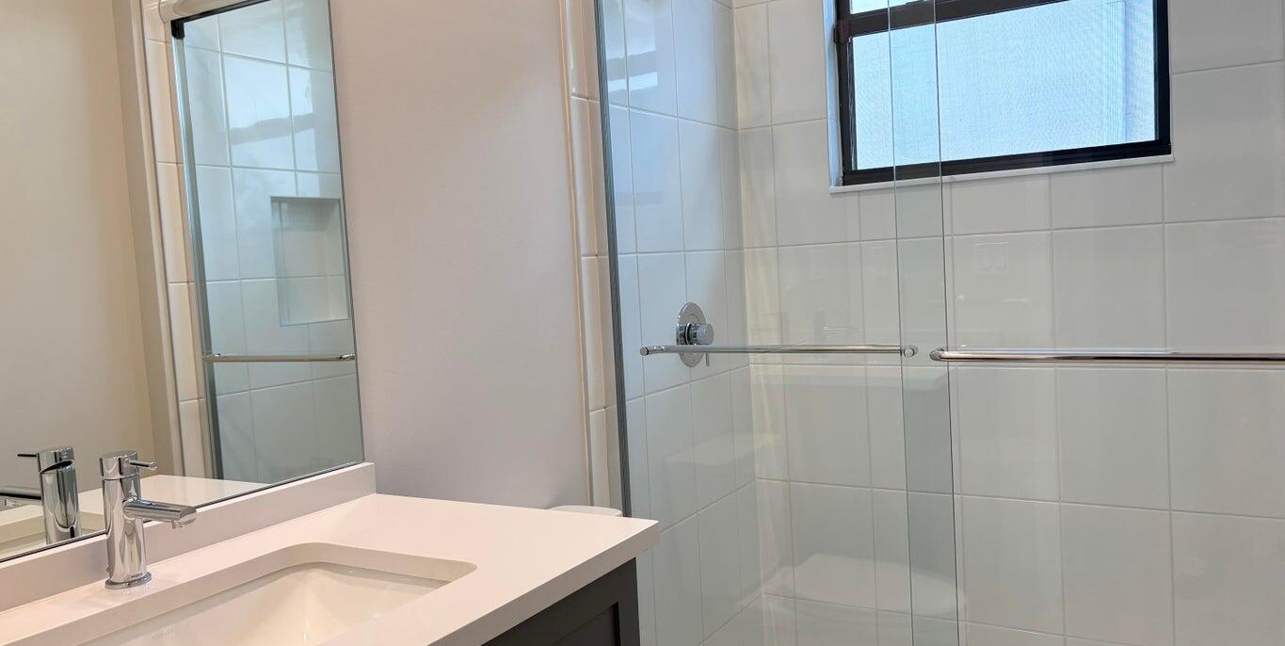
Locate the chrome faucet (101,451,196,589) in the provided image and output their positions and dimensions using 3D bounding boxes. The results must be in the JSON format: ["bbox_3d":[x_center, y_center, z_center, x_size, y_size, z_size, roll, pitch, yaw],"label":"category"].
[{"bbox_3d":[-0.596,0.241,1.164,0.156,0.162,0.050,-1,4,31],"label":"chrome faucet"}]

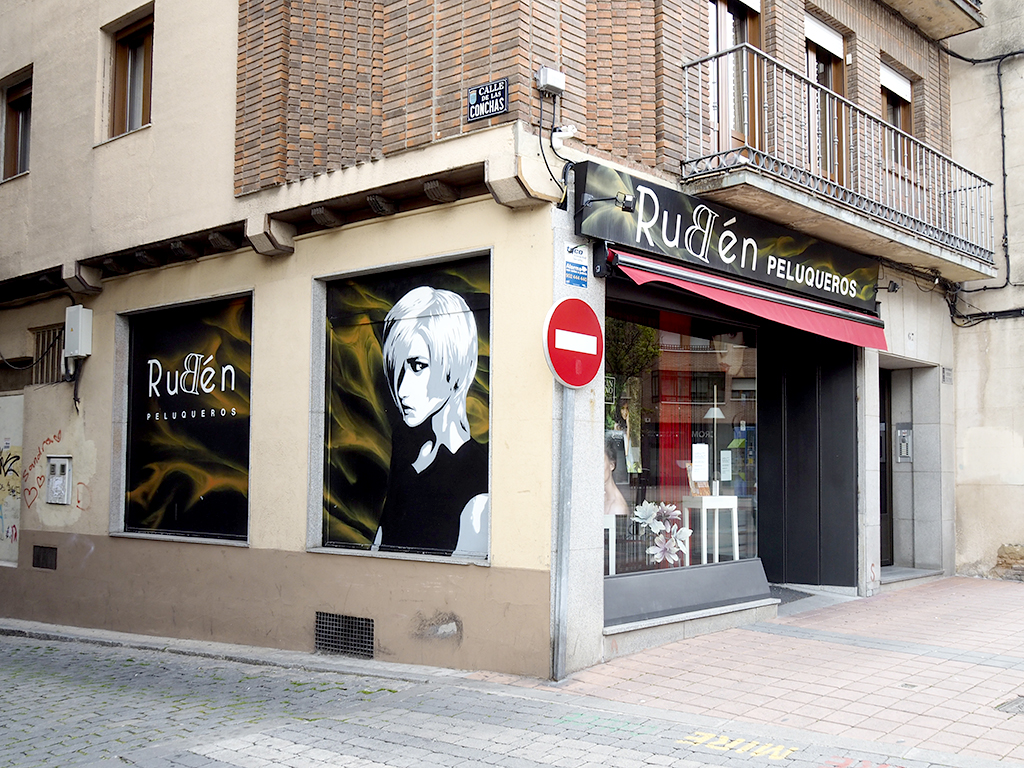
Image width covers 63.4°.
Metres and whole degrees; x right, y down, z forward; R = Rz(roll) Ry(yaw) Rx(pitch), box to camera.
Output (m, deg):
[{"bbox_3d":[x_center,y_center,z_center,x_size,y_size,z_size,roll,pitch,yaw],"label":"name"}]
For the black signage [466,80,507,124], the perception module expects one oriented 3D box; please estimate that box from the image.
[{"bbox_3d":[-0.176,-2.064,6.017,0.352,0.255,0.030,-3,-6,33],"label":"black signage"}]

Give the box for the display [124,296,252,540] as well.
[{"bbox_3d":[-3.281,0.355,8.377,2.100,2.340,0.080,-3,-6,33],"label":"display"}]

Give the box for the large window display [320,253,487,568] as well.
[{"bbox_3d":[-0.884,0.207,6.807,1.860,2.350,0.080,-3,-6,33],"label":"large window display"}]

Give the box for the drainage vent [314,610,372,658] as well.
[{"bbox_3d":[-1.374,2.068,6.794,0.655,0.325,0.050,-3,-6,33],"label":"drainage vent"}]

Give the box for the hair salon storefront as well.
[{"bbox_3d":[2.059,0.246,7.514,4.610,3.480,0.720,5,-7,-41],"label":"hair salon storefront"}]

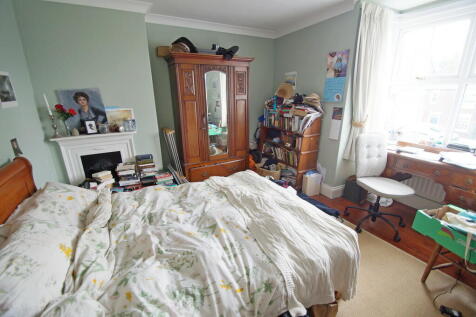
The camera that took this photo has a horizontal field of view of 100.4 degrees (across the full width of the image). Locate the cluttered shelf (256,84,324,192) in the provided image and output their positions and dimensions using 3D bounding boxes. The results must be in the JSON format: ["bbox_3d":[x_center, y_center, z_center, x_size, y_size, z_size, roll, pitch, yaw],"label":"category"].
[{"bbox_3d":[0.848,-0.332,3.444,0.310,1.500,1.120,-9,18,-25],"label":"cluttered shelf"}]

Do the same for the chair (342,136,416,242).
[{"bbox_3d":[1.566,0.288,2.149,0.600,0.980,0.600,-2,16,-3],"label":"chair"}]

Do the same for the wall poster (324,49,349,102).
[{"bbox_3d":[1.282,-1.073,2.619,0.012,0.645,0.320,-9,18,-25],"label":"wall poster"}]

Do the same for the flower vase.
[{"bbox_3d":[-1.972,-0.345,2.269,0.075,0.170,0.075,-9,18,-25],"label":"flower vase"}]

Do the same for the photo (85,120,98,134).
[{"bbox_3d":[-1.739,-0.369,2.359,0.118,0.165,0.030,-9,18,-25],"label":"photo"}]

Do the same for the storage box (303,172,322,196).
[{"bbox_3d":[1.110,0.381,3.022,0.200,0.350,0.190,-9,18,-25],"label":"storage box"}]

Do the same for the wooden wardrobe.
[{"bbox_3d":[-0.381,-0.477,3.161,1.200,1.980,0.540,-9,18,-25],"label":"wooden wardrobe"}]

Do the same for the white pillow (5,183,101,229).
[{"bbox_3d":[-1.430,0.353,1.617,0.460,0.160,0.670,4,12,-28],"label":"white pillow"}]

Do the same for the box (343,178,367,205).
[{"bbox_3d":[1.712,0.465,2.829,0.210,0.270,0.250,-9,18,-25],"label":"box"}]

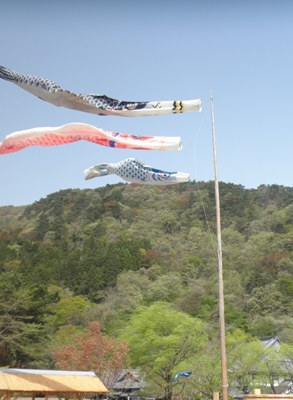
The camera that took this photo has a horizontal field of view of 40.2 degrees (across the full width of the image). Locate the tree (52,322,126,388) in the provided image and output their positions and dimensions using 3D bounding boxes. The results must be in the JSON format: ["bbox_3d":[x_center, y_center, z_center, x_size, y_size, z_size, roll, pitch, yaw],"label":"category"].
[{"bbox_3d":[-3.547,11.247,25.658,4.800,6.589,4.800,2,-27,0],"label":"tree"}]

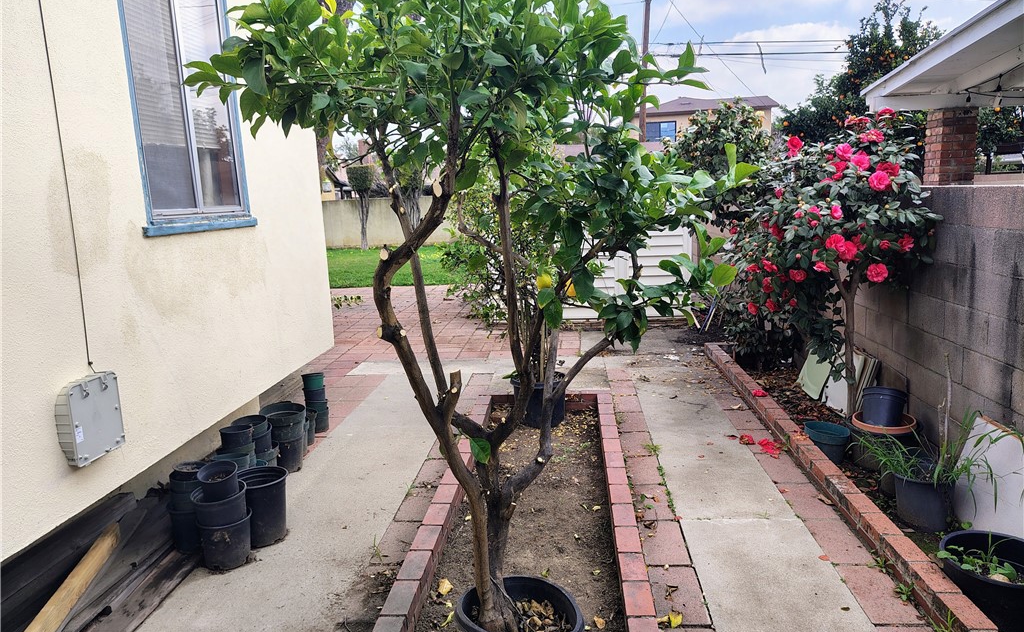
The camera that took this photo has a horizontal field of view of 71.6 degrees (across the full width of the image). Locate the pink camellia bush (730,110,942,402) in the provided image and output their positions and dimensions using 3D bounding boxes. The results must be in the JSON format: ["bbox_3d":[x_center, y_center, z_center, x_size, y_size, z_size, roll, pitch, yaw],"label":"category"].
[{"bbox_3d":[1.841,-0.242,4.284,1.150,1.870,1.120,-2,10,5],"label":"pink camellia bush"}]

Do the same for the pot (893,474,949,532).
[{"bbox_3d":[1.818,0.796,3.132,0.250,0.230,0.250,-2,10,5],"label":"pot"}]

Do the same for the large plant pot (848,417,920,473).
[{"bbox_3d":[1.951,0.673,3.739,0.348,0.215,0.348,-2,10,5],"label":"large plant pot"}]

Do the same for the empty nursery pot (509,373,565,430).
[{"bbox_3d":[0.188,0.581,4.880,0.378,0.295,0.378,-2,10,5],"label":"empty nursery pot"}]

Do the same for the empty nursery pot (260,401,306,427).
[{"bbox_3d":[-1.289,0.641,4.046,0.250,0.215,0.250,-2,10,0],"label":"empty nursery pot"}]

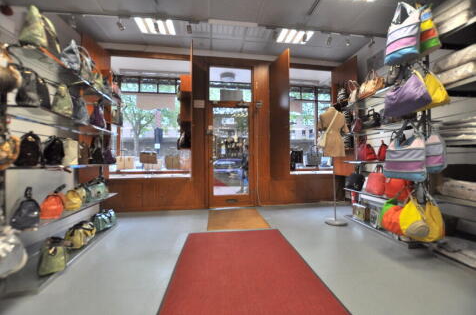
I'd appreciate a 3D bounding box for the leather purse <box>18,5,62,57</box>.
[{"bbox_3d":[-1.435,-0.910,1.448,0.260,0.300,0.170,0,-1,-30],"label":"leather purse"}]

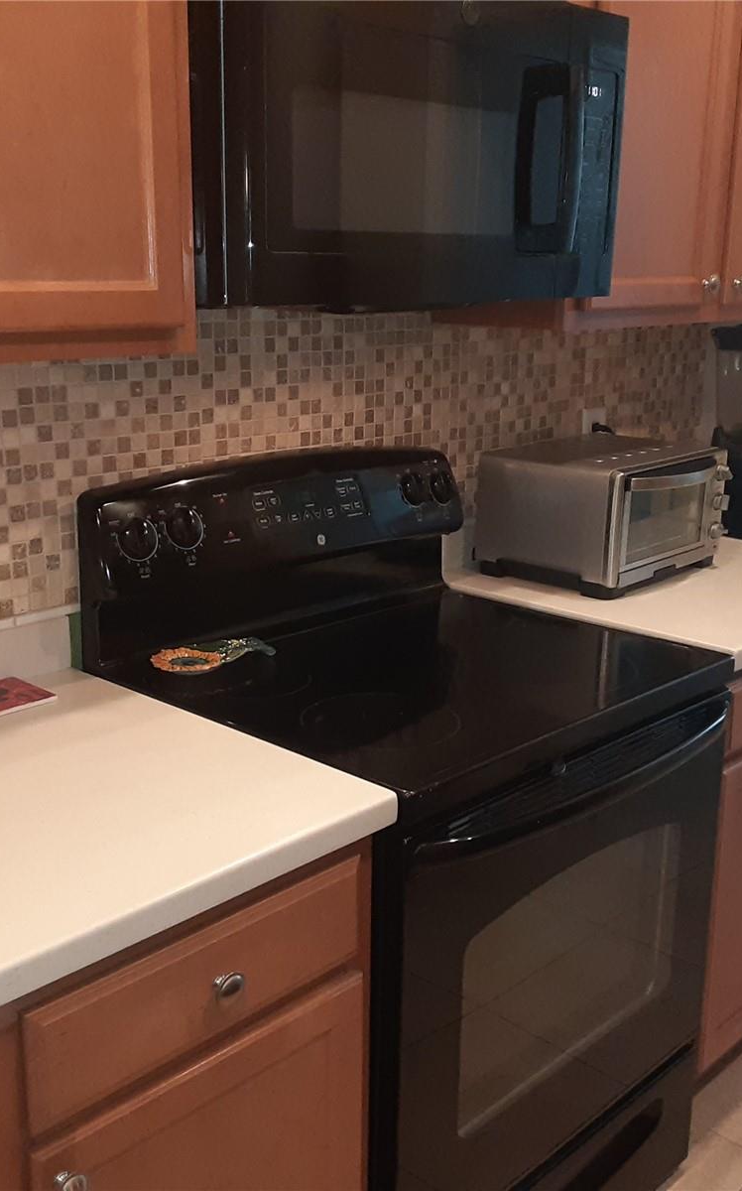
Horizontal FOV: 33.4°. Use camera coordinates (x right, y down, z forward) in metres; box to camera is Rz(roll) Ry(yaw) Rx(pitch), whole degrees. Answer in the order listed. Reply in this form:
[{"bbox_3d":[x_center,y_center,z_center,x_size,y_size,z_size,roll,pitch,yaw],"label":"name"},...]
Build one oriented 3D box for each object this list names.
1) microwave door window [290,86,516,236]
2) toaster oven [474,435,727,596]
[{"bbox_3d":[0.052,-0.543,1.579,0.018,0.160,0.414,14,20,43],"label":"microwave door window"},{"bbox_3d":[0.450,-0.158,2.351,0.329,0.233,0.374,14,20,43],"label":"toaster oven"}]

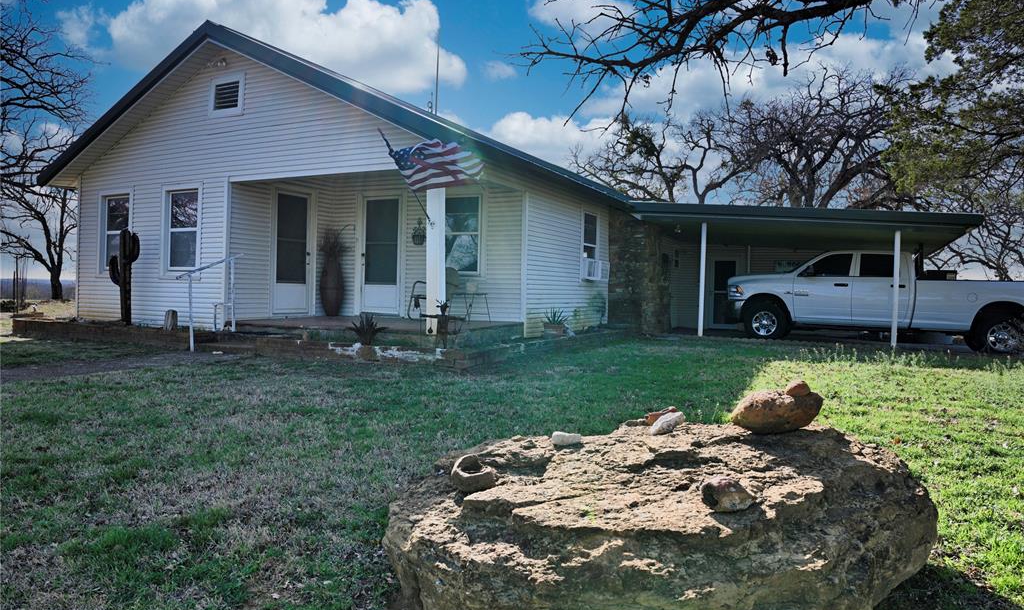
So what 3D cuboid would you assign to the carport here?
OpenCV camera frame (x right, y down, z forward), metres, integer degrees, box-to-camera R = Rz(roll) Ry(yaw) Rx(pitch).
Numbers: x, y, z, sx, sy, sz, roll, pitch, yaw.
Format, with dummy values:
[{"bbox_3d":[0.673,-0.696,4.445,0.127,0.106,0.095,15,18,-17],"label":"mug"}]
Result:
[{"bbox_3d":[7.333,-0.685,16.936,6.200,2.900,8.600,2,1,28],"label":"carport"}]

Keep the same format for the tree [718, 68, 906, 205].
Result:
[{"bbox_3d":[13.709,-4.986,31.117,9.000,11.700,8.500,2,1,24],"label":"tree"}]

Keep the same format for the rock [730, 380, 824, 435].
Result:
[{"bbox_3d":[1.381,0.533,3.550,0.470,0.270,0.360,2,1,21],"label":"rock"}]

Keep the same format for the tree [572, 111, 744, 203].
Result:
[{"bbox_3d":[6.766,-4.213,32.099,8.200,9.820,7.500,1,1,12],"label":"tree"}]

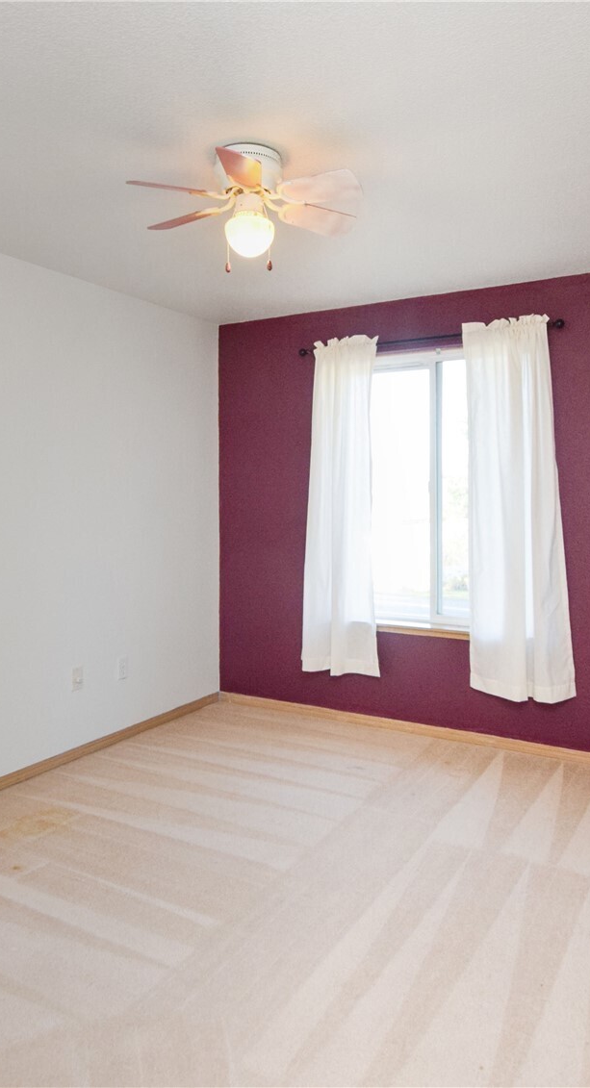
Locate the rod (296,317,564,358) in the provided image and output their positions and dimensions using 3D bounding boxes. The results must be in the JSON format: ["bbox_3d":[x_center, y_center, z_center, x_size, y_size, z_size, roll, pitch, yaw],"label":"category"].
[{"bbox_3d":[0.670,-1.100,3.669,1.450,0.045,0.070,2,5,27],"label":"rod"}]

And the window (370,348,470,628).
[{"bbox_3d":[0.760,-0.302,3.739,1.200,1.510,0.110,1,2,28],"label":"window"}]

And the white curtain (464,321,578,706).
[{"bbox_3d":[1.120,-0.176,3.426,0.520,1.900,0.130,1,2,28],"label":"white curtain"}]

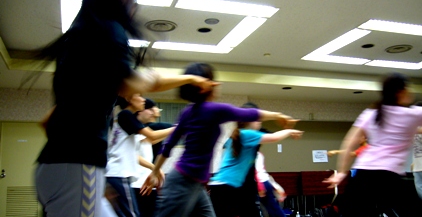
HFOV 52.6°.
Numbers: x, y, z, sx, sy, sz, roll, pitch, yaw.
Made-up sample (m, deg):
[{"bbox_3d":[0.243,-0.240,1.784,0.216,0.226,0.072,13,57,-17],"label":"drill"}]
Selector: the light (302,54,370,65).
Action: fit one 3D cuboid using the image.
[{"bbox_3d":[2.216,-0.875,7.490,1.250,0.070,0.290,2,-11,-18],"label":"light"}]

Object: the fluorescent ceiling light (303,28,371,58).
[{"bbox_3d":[1.967,-1.014,6.698,0.290,0.070,1.380,2,-11,-18],"label":"fluorescent ceiling light"}]

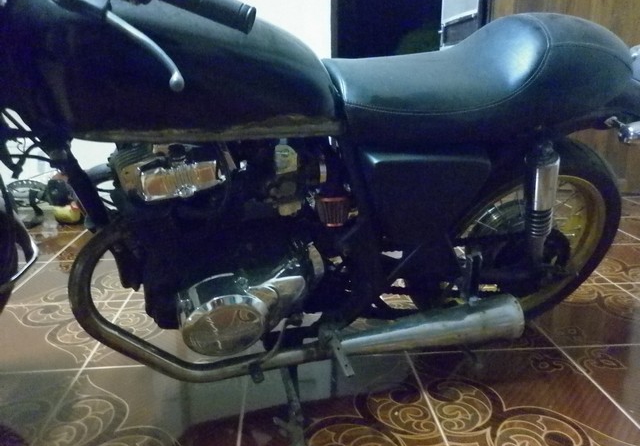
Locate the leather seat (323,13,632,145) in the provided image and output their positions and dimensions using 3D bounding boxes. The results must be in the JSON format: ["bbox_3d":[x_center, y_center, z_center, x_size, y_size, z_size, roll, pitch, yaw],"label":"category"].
[{"bbox_3d":[0.383,-0.332,1.159,0.750,0.260,0.250,-5,29,-16],"label":"leather seat"}]

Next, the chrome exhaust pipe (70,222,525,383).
[{"bbox_3d":[0.033,0.163,1.146,1.040,0.400,0.170,-5,29,-16],"label":"chrome exhaust pipe"}]

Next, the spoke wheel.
[{"bbox_3d":[0.575,0.054,1.441,0.575,0.575,0.100,-5,29,-16],"label":"spoke wheel"}]

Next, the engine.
[{"bbox_3d":[-0.197,0.006,1.154,0.450,0.460,0.400,-5,29,-16],"label":"engine"}]

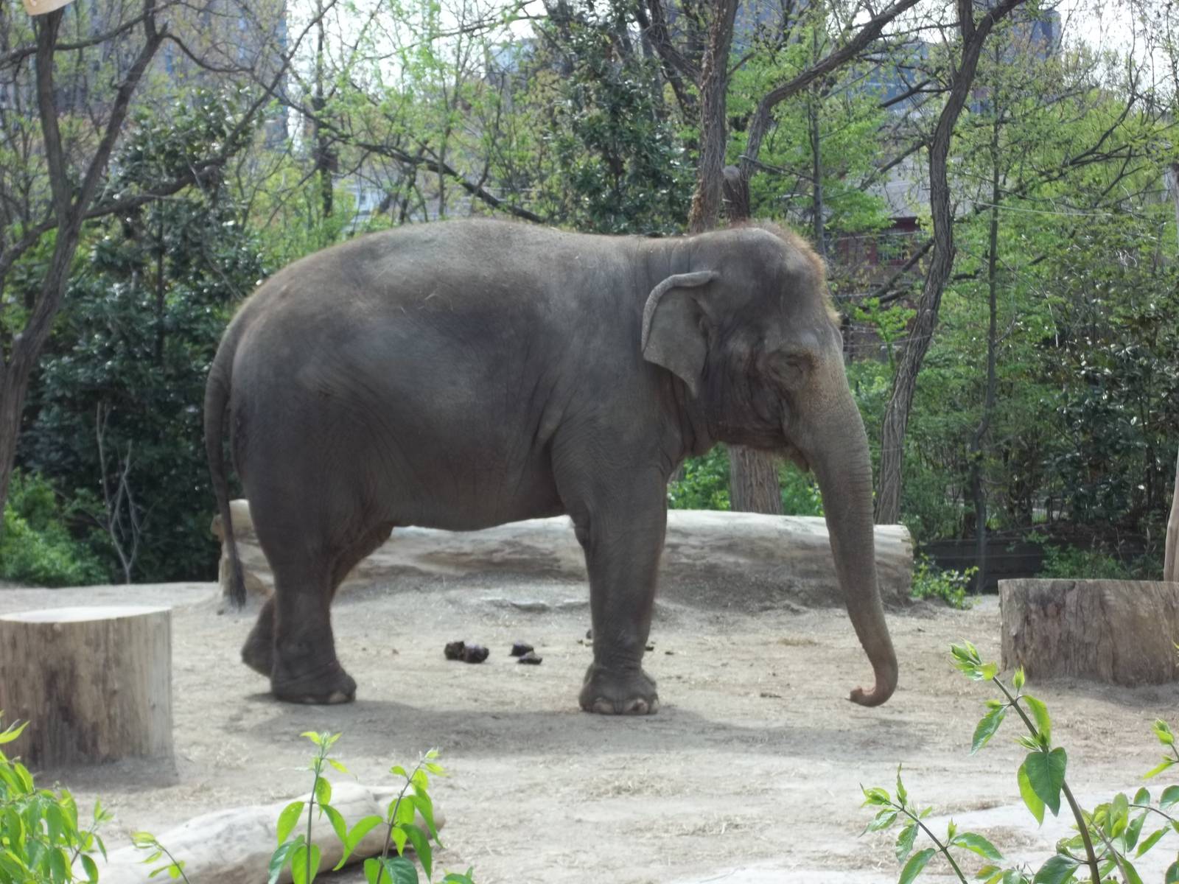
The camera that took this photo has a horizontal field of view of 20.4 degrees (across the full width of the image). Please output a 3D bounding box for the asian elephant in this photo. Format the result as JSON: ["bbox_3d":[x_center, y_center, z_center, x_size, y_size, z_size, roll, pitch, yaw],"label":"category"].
[{"bbox_3d":[-0.194,0.098,16.600,3.500,2.460,1.250,0,1,7],"label":"asian elephant"}]

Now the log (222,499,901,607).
[{"bbox_3d":[-0.183,0.814,23.200,4.950,0.740,0.760,0,1,0],"label":"log"}]

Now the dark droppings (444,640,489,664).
[{"bbox_3d":[-0.701,1.204,18.700,0.260,0.120,0.190,0,1,0],"label":"dark droppings"}]

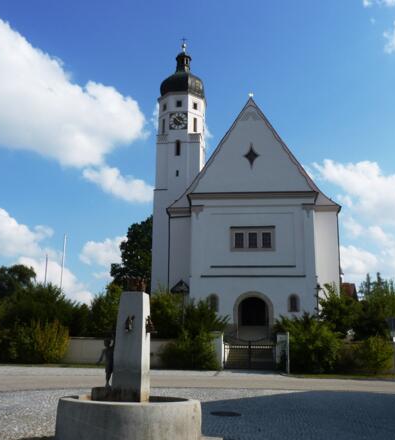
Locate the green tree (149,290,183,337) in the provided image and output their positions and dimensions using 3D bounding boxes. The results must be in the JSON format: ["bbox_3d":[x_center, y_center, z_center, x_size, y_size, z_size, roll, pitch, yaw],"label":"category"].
[{"bbox_3d":[-1.911,5.875,29.448,2.130,3.830,2.300,-1,-13,7],"label":"green tree"}]

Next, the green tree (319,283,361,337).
[{"bbox_3d":[7.967,5.655,29.447,2.360,4.300,2.300,-1,-13,7],"label":"green tree"}]

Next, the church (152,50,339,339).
[{"bbox_3d":[3.993,-6.442,61.856,19.540,40.030,34.000,-1,-13,7],"label":"church"}]

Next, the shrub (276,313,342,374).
[{"bbox_3d":[5.391,5.916,25.304,3.180,2.880,2.800,-1,-13,7],"label":"shrub"}]

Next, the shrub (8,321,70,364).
[{"bbox_3d":[-9.376,7.111,30.802,3.630,2.400,2.800,-1,-13,7],"label":"shrub"}]

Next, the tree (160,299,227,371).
[{"bbox_3d":[-0.155,5.887,27.206,3.520,3.620,3.000,-1,-13,7],"label":"tree"}]

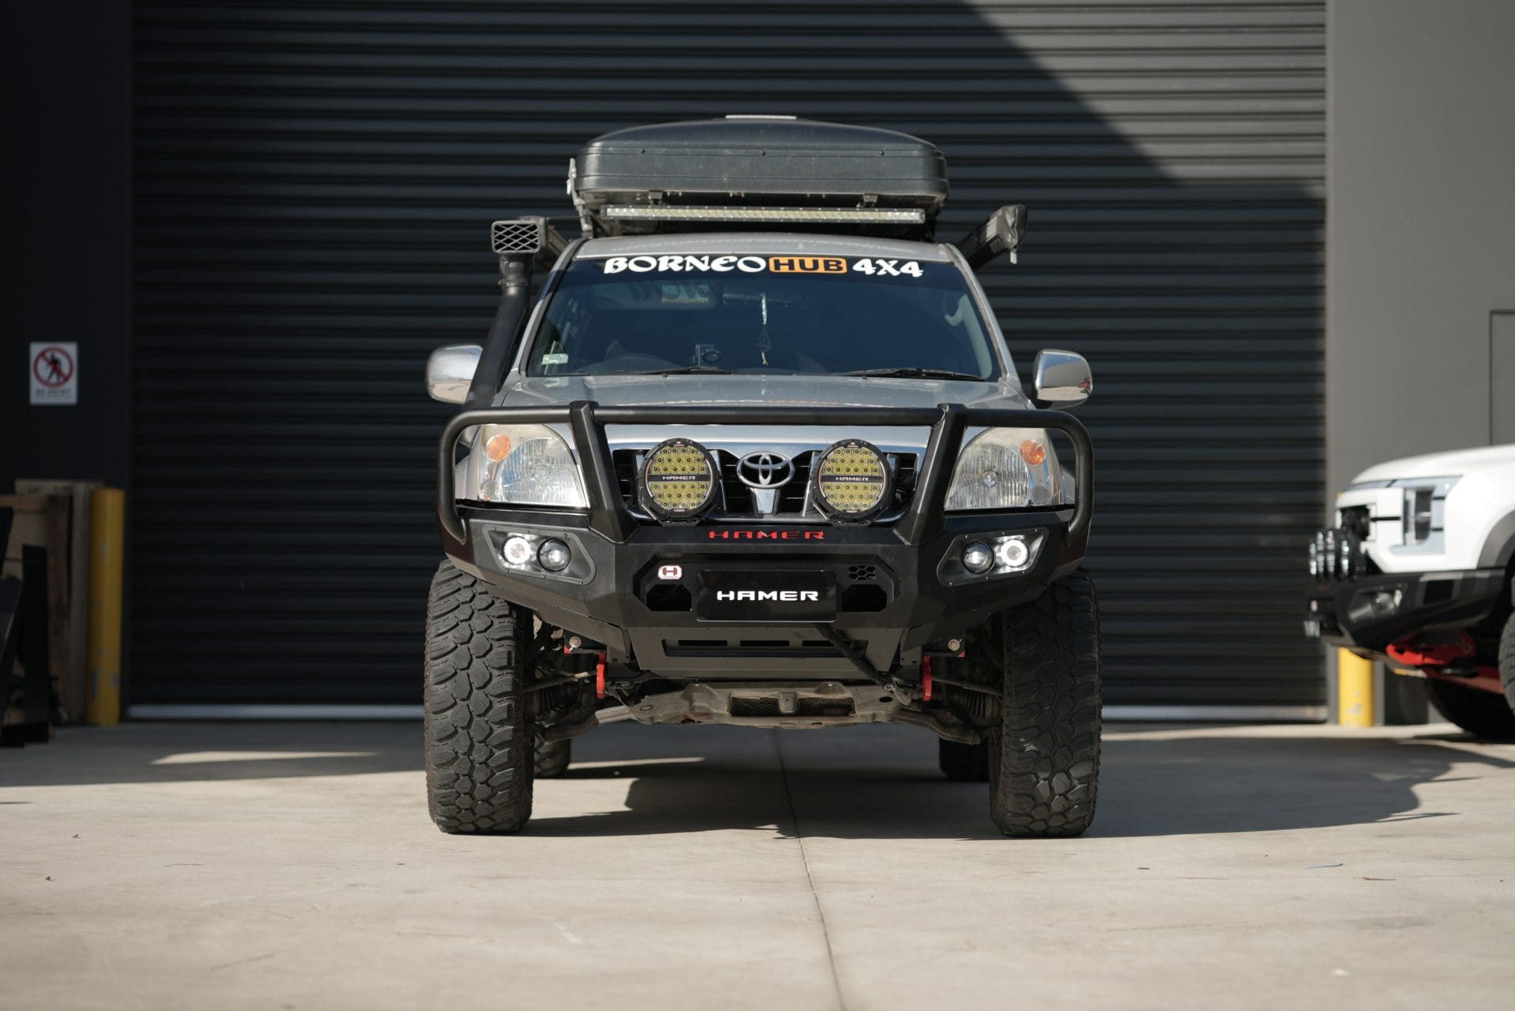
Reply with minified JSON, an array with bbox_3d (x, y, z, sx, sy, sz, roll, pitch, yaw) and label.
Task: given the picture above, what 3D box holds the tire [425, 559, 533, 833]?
[{"bbox_3d":[-0.806,0.547,10.518,0.285,0.820,0.830,0,-1,0],"label":"tire"}]

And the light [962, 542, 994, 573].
[{"bbox_3d":[0.601,0.142,9.750,0.090,0.090,0.070,0,-1,0],"label":"light"}]

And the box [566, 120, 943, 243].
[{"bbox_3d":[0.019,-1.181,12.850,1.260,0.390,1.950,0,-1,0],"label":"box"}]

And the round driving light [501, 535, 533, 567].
[{"bbox_3d":[-0.659,0.125,9.820,0.088,0.088,0.070,0,-1,0],"label":"round driving light"}]

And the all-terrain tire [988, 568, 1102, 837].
[{"bbox_3d":[0.838,0.554,10.538,0.285,0.820,0.830,0,-1,0],"label":"all-terrain tire"}]

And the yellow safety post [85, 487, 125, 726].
[{"bbox_3d":[-3.200,0.499,17.560,0.168,1.170,0.168,1,-1,0],"label":"yellow safety post"}]

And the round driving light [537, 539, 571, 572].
[{"bbox_3d":[-0.553,0.135,9.750,0.090,0.090,0.070,0,-1,0],"label":"round driving light"}]

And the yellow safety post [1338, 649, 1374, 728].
[{"bbox_3d":[2.971,0.511,17.750,0.168,1.170,0.168,0,-1,0],"label":"yellow safety post"}]

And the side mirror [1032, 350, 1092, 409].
[{"bbox_3d":[0.956,-0.401,11.270,0.200,0.185,0.150,0,-1,0],"label":"side mirror"}]

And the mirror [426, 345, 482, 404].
[{"bbox_3d":[-0.945,-0.414,11.270,0.200,0.185,0.150,0,-1,0],"label":"mirror"}]

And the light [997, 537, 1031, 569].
[{"bbox_3d":[0.703,0.132,9.820,0.088,0.088,0.070,0,-1,0],"label":"light"}]

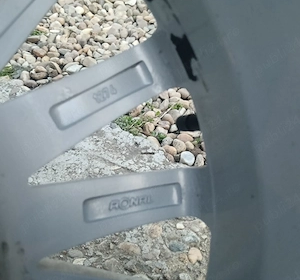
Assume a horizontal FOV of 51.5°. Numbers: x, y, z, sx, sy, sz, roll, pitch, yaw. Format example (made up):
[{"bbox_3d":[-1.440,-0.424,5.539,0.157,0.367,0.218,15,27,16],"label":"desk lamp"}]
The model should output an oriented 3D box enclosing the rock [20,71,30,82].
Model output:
[{"bbox_3d":[-0.314,-0.160,0.785,0.024,0.022,0.029,0,45,0],"label":"rock"}]

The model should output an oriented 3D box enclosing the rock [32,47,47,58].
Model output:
[{"bbox_3d":[-0.256,-0.203,0.723,0.033,0.017,0.031,0,53,0],"label":"rock"}]

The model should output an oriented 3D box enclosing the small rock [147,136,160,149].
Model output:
[{"bbox_3d":[0.007,0.005,0.620,0.036,0.019,0.024,31,53,27],"label":"small rock"}]

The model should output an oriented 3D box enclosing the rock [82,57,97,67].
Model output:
[{"bbox_3d":[-0.127,-0.163,0.655,0.031,0.019,0.025,0,52,0],"label":"rock"}]

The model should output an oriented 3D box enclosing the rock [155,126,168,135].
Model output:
[{"bbox_3d":[0.022,-0.017,0.583,0.024,0.013,0.020,0,53,0],"label":"rock"}]

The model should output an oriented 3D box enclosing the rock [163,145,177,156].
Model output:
[{"bbox_3d":[0.037,0.019,0.555,0.024,0.014,0.021,0,53,0],"label":"rock"}]

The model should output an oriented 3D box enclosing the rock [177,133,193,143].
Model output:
[{"bbox_3d":[0.070,-0.003,0.628,0.031,0.017,0.022,0,45,0],"label":"rock"}]

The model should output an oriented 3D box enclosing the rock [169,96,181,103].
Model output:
[{"bbox_3d":[0.057,-0.094,0.719,0.027,0.016,0.020,0,45,0],"label":"rock"}]

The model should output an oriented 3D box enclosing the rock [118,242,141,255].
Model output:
[{"bbox_3d":[-0.030,0.162,0.463,0.032,0.013,0.021,0,45,0],"label":"rock"}]

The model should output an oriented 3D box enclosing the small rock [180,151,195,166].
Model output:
[{"bbox_3d":[0.061,0.030,0.504,0.023,0.017,0.024,0,52,0],"label":"small rock"}]

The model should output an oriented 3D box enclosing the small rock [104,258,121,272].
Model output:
[{"bbox_3d":[-0.052,0.176,0.437,0.023,0.011,0.019,0,53,0],"label":"small rock"}]

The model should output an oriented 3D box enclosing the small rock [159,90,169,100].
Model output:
[{"bbox_3d":[0.031,-0.107,0.732,0.025,0.020,0.027,0,45,0],"label":"small rock"}]

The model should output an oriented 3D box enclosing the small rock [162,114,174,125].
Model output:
[{"bbox_3d":[0.036,-0.039,0.600,0.023,0.014,0.023,0,53,0],"label":"small rock"}]

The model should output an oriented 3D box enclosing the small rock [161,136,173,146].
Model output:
[{"bbox_3d":[0.030,0.003,0.526,0.022,0.013,0.016,-24,56,-18],"label":"small rock"}]

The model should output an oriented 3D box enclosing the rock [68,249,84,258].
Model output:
[{"bbox_3d":[-0.097,0.150,0.411,0.021,0.008,0.013,0,52,0],"label":"rock"}]

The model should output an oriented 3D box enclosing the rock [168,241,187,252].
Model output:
[{"bbox_3d":[0.041,0.155,0.453,0.025,0.009,0.016,0,53,0],"label":"rock"}]

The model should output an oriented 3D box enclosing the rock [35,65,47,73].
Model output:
[{"bbox_3d":[-0.285,-0.183,0.808,0.030,0.018,0.025,0,45,0],"label":"rock"}]

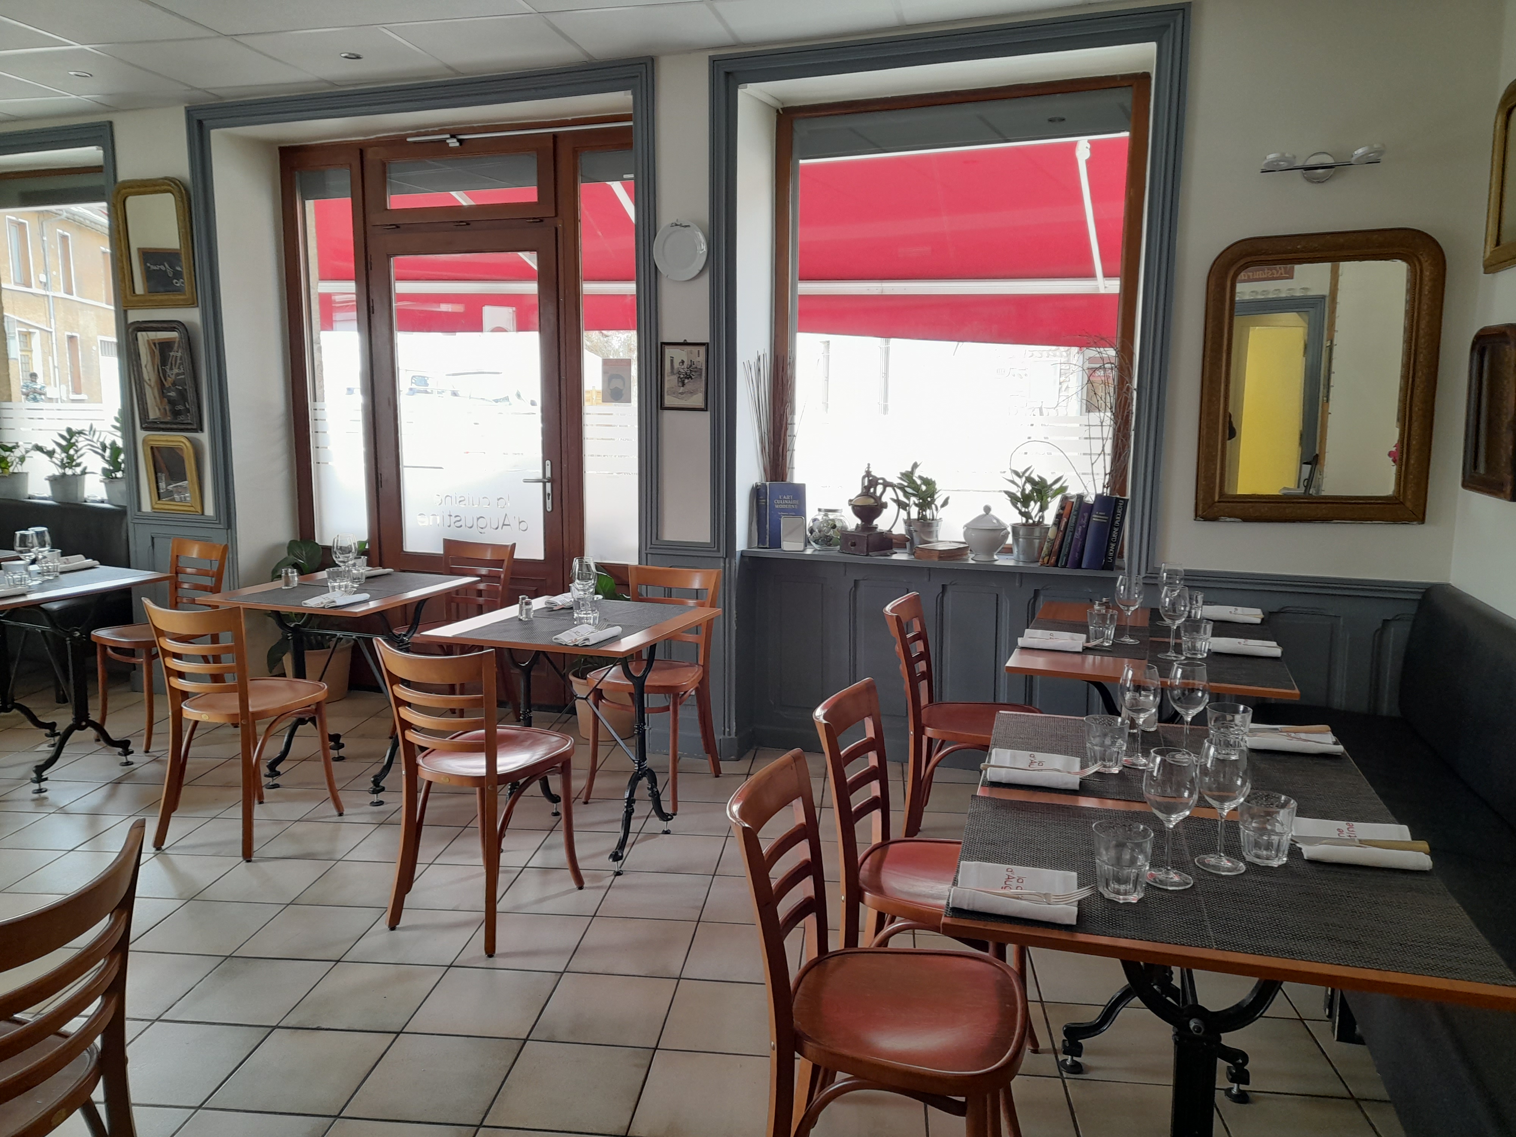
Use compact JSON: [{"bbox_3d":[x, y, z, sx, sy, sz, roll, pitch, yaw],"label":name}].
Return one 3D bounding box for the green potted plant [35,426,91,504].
[{"bbox_3d":[-3.679,-0.550,5.796,0.235,0.415,0.235,3,9,19],"label":"green potted plant"}]

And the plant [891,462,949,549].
[{"bbox_3d":[0.655,-0.239,4.420,0.230,0.370,0.220,3,10,19],"label":"plant"}]

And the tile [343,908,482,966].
[{"bbox_3d":[-0.950,1.030,3.057,0.302,0.010,0.302,1,9,6],"label":"tile"}]

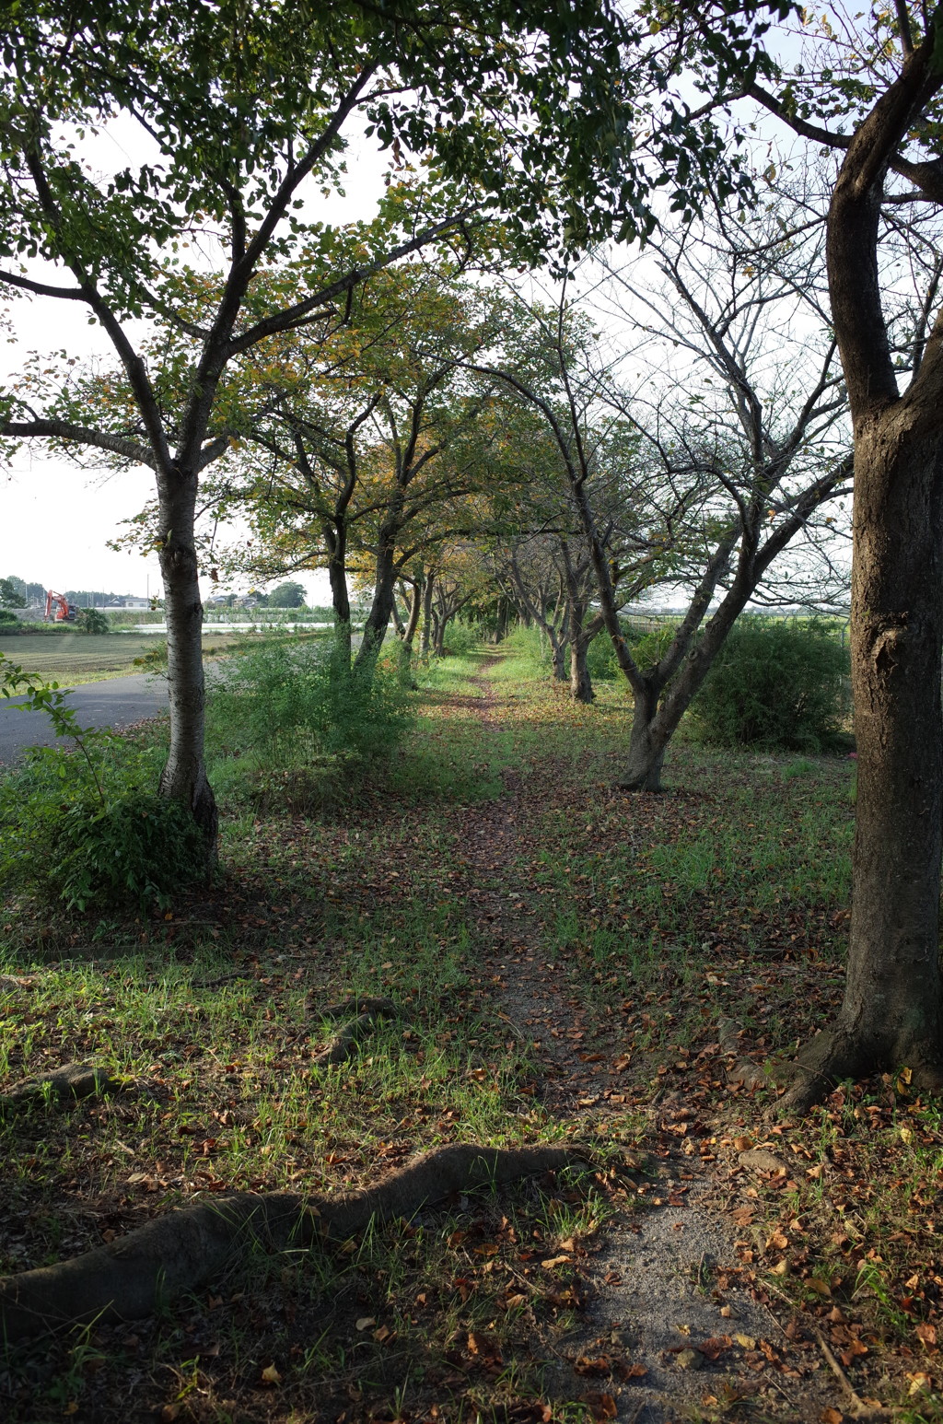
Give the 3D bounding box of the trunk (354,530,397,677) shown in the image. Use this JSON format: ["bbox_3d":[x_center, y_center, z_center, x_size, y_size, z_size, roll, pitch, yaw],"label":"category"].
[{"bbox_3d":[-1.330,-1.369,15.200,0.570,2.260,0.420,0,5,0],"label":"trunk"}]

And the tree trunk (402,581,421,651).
[{"bbox_3d":[-1.206,-1.827,22.000,0.360,1.550,0.320,0,5,0],"label":"tree trunk"}]

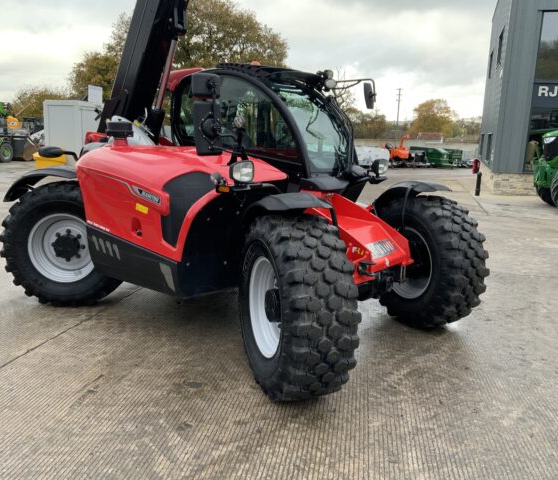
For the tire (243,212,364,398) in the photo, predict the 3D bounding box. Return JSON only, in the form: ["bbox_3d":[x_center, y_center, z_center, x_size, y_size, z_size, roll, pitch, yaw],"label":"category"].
[{"bbox_3d":[0.095,0.448,3.686,0.460,1.230,1.240,-2,12,-19],"label":"tire"}]

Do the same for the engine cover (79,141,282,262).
[{"bbox_3d":[-0.899,-0.366,4.686,2.080,0.850,0.840,10,14,37],"label":"engine cover"}]

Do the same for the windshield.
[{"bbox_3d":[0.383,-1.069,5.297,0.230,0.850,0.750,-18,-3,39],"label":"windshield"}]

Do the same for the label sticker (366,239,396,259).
[{"bbox_3d":[0.806,0.070,4.242,0.160,0.010,0.390,45,32,24],"label":"label sticker"}]

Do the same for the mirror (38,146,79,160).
[{"bbox_3d":[-2.147,-0.841,5.210,0.380,0.130,0.130,4,11,13],"label":"mirror"}]

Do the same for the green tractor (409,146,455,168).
[{"bbox_3d":[9.528,-5.154,33.500,2.700,1.350,1.400,10,14,36],"label":"green tractor"}]

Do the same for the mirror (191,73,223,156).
[{"bbox_3d":[-0.494,-0.874,3.733,0.210,0.570,0.130,-2,12,-20],"label":"mirror"}]

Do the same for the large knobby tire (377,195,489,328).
[{"bbox_3d":[1.400,0.205,5.118,0.460,1.230,1.240,-3,12,-24],"label":"large knobby tire"}]

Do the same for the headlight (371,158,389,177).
[{"bbox_3d":[1.004,-0.717,5.303,0.120,0.170,0.180,10,14,37],"label":"headlight"}]

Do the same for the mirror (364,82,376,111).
[{"bbox_3d":[0.936,-1.484,5.546,0.070,0.280,0.180,6,12,19],"label":"mirror"}]

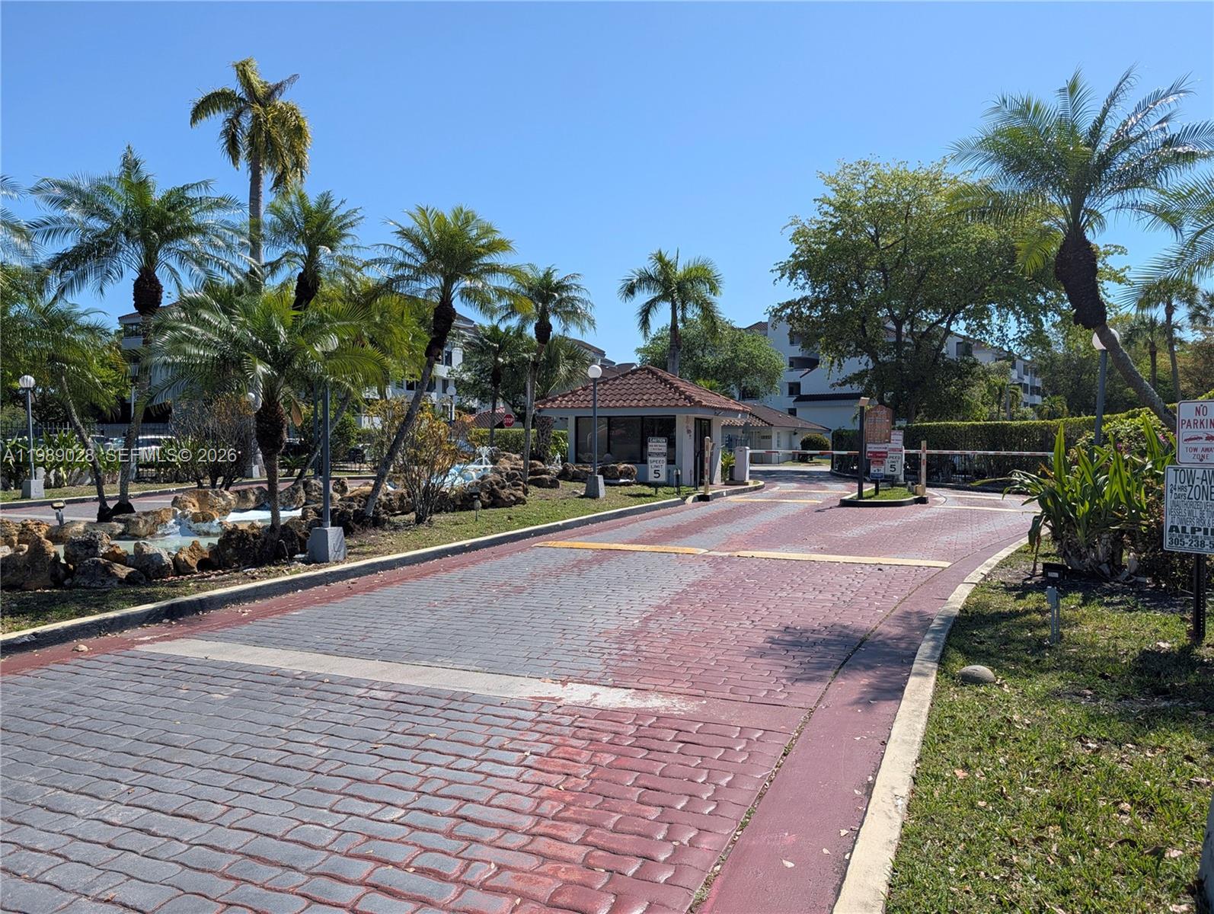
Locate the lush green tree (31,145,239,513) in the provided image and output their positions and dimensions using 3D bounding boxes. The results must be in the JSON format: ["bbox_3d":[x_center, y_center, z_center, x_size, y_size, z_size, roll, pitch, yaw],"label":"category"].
[{"bbox_3d":[-8.842,-2.373,15.800,3.900,6.931,3.700,0,2,0],"label":"lush green tree"}]

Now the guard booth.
[{"bbox_3d":[1.380,-1.144,27.600,5.400,3.765,5.400,1,2,25],"label":"guard booth"}]

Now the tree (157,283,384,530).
[{"bbox_3d":[-4.788,-0.673,11.985,3.200,3.578,3.100,0,2,0],"label":"tree"}]

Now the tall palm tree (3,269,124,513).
[{"bbox_3d":[-9.612,-1.064,14.900,2.300,4.391,2.300,0,2,0],"label":"tall palm tree"}]

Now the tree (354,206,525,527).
[{"bbox_3d":[-2.905,-1.656,14.800,2.850,5.527,2.700,0,2,0],"label":"tree"}]

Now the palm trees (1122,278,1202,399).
[{"bbox_3d":[27.100,-4.100,41.000,3.500,8.900,3.400,1,2,33],"label":"palm trees"}]

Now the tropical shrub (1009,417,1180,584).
[{"bbox_3d":[5.153,0.409,8.918,1.800,1.670,1.700,0,2,0],"label":"tropical shrub"}]

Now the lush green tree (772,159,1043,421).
[{"bbox_3d":[12.759,-6.115,35.822,11.600,13.229,11.000,0,2,0],"label":"lush green tree"}]

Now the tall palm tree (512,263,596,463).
[{"bbox_3d":[-1.503,-2.171,22.442,2.400,5.903,2.400,0,2,0],"label":"tall palm tree"}]

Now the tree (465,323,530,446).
[{"bbox_3d":[-4.580,-2.544,34.936,2.700,6.048,2.700,0,2,0],"label":"tree"}]

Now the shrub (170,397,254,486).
[{"bbox_3d":[-9.674,-0.324,20.600,2.000,2.387,1.900,0,2,0],"label":"shrub"}]

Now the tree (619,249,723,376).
[{"bbox_3d":[2.713,-4.191,36.000,4.400,9.395,4.200,0,2,0],"label":"tree"}]

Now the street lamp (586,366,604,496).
[{"bbox_3d":[-0.271,-0.550,18.492,0.380,2.956,0.380,0,2,0],"label":"street lamp"}]

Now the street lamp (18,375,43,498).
[{"bbox_3d":[-13.669,-0.493,19.994,0.380,2.905,0.380,1,2,22],"label":"street lamp"}]

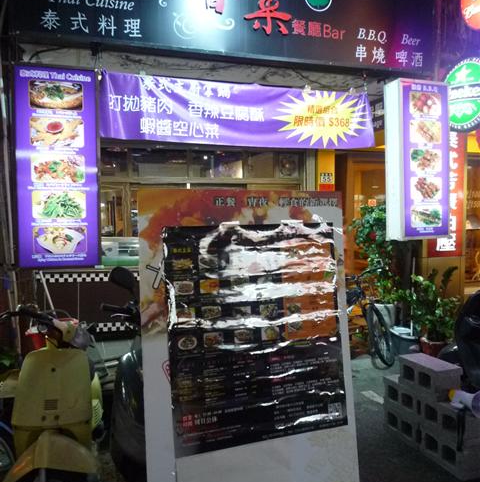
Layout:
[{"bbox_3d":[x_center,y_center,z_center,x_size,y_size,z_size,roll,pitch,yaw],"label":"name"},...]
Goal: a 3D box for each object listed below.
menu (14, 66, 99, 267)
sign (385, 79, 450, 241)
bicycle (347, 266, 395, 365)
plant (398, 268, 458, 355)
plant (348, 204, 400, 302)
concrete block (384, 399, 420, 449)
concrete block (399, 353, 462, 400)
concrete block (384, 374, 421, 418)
[{"bbox_3d":[-1.651,-0.651,4.226,0.693,1.780,0.190,-1,1,-12],"label":"menu"},{"bbox_3d":[2.057,-0.909,5.364,0.693,1.780,0.264,-1,1,-22],"label":"sign"},{"bbox_3d":[0.886,0.849,4.886,1.600,1.060,0.550,-1,1,-8],"label":"bicycle"},{"bbox_3d":[2.143,0.804,5.200,0.600,1.050,0.540,-1,1,0],"label":"plant"},{"bbox_3d":[1.612,0.137,5.500,0.570,1.150,0.500,-1,1,0],"label":"plant"},{"bbox_3d":[1.234,1.309,3.302,0.195,0.195,0.385,-1,1,-19],"label":"concrete block"},{"bbox_3d":[1.288,0.920,3.142,0.195,0.195,0.385,-1,1,-19],"label":"concrete block"},{"bbox_3d":[1.232,1.113,3.298,0.195,0.195,0.385,-1,1,-19],"label":"concrete block"}]

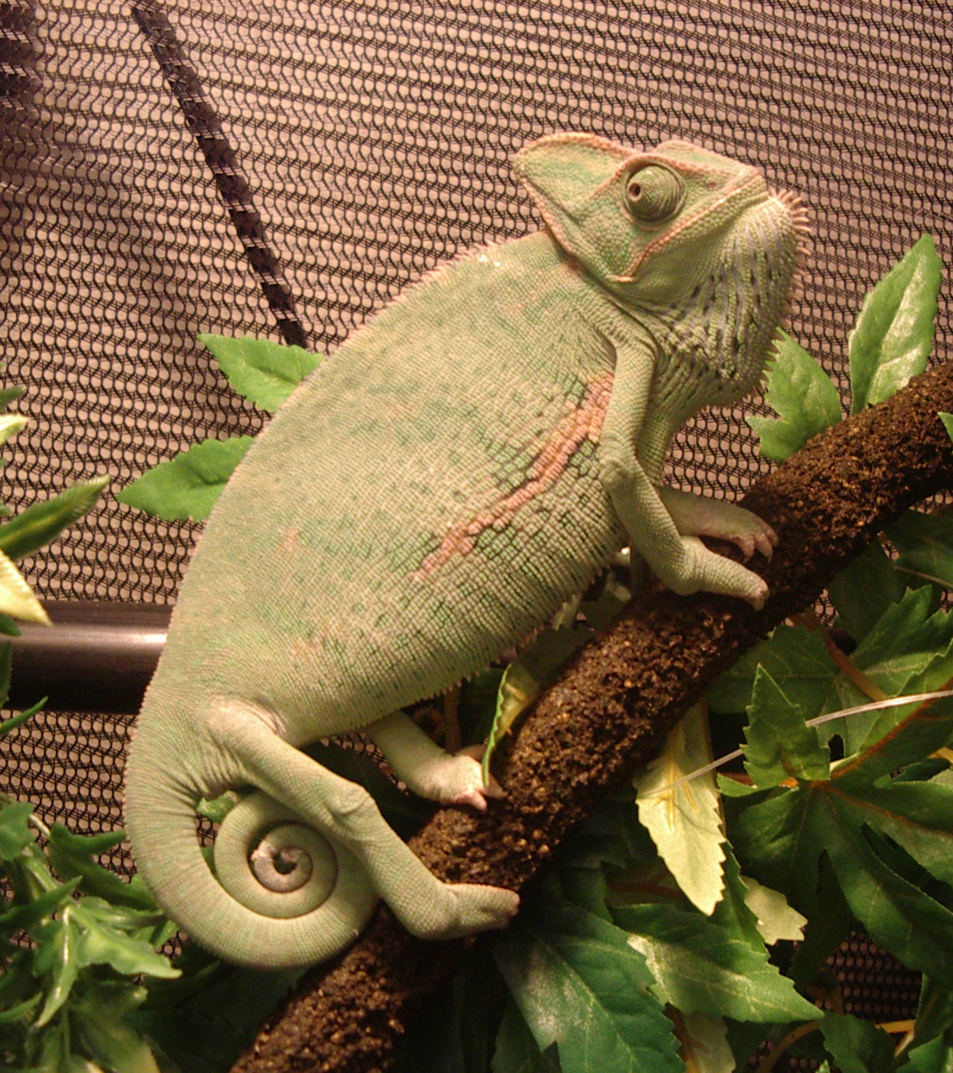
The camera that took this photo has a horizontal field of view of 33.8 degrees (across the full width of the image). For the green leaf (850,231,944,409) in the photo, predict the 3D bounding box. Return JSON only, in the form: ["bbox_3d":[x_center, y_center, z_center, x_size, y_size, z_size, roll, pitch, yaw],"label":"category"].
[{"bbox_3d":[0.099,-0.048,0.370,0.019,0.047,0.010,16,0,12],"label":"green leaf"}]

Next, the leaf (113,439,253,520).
[{"bbox_3d":[-0.065,-0.013,0.372,0.044,0.022,0.013,-11,-12,1],"label":"leaf"}]

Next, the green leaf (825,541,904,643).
[{"bbox_3d":[0.095,0.014,0.384,0.018,0.032,0.013,-25,-10,8],"label":"green leaf"}]

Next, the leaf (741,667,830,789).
[{"bbox_3d":[0.063,0.039,0.318,0.016,0.026,0.011,-14,18,9],"label":"leaf"}]

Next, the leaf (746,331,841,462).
[{"bbox_3d":[0.079,-0.033,0.383,0.024,0.039,0.013,-13,-7,4],"label":"leaf"}]

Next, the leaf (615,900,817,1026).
[{"bbox_3d":[0.050,0.088,0.325,0.042,0.019,0.011,24,-10,8],"label":"leaf"}]

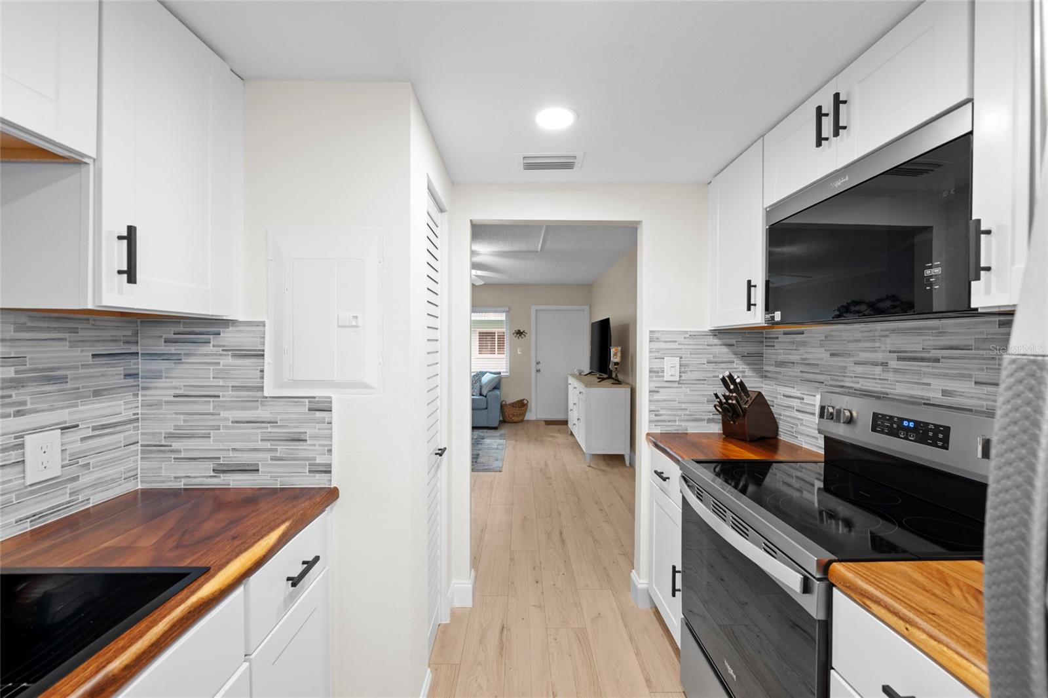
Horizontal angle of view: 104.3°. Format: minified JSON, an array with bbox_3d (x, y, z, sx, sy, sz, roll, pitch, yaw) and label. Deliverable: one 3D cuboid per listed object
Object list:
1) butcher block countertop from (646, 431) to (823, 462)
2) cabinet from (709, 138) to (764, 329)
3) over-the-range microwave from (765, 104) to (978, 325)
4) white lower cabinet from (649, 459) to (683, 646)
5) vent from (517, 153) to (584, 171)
[{"bbox_3d":[0.941,0.454,1.895,0.623,0.043,0.475,0,1,-1],"label":"butcher block countertop"},{"bbox_3d":[1.108,-0.479,1.896,0.290,0.760,0.455,0,1,-1],"label":"cabinet"},{"bbox_3d":[1.122,-0.328,1.289,0.282,0.468,0.753,0,1,-1],"label":"over-the-range microwave"},{"bbox_3d":[0.952,0.905,1.909,0.602,0.860,0.460,0,1,-1],"label":"white lower cabinet"},{"bbox_3d":[0.122,-0.855,1.875,0.298,0.020,0.197,0,1,-1],"label":"vent"}]

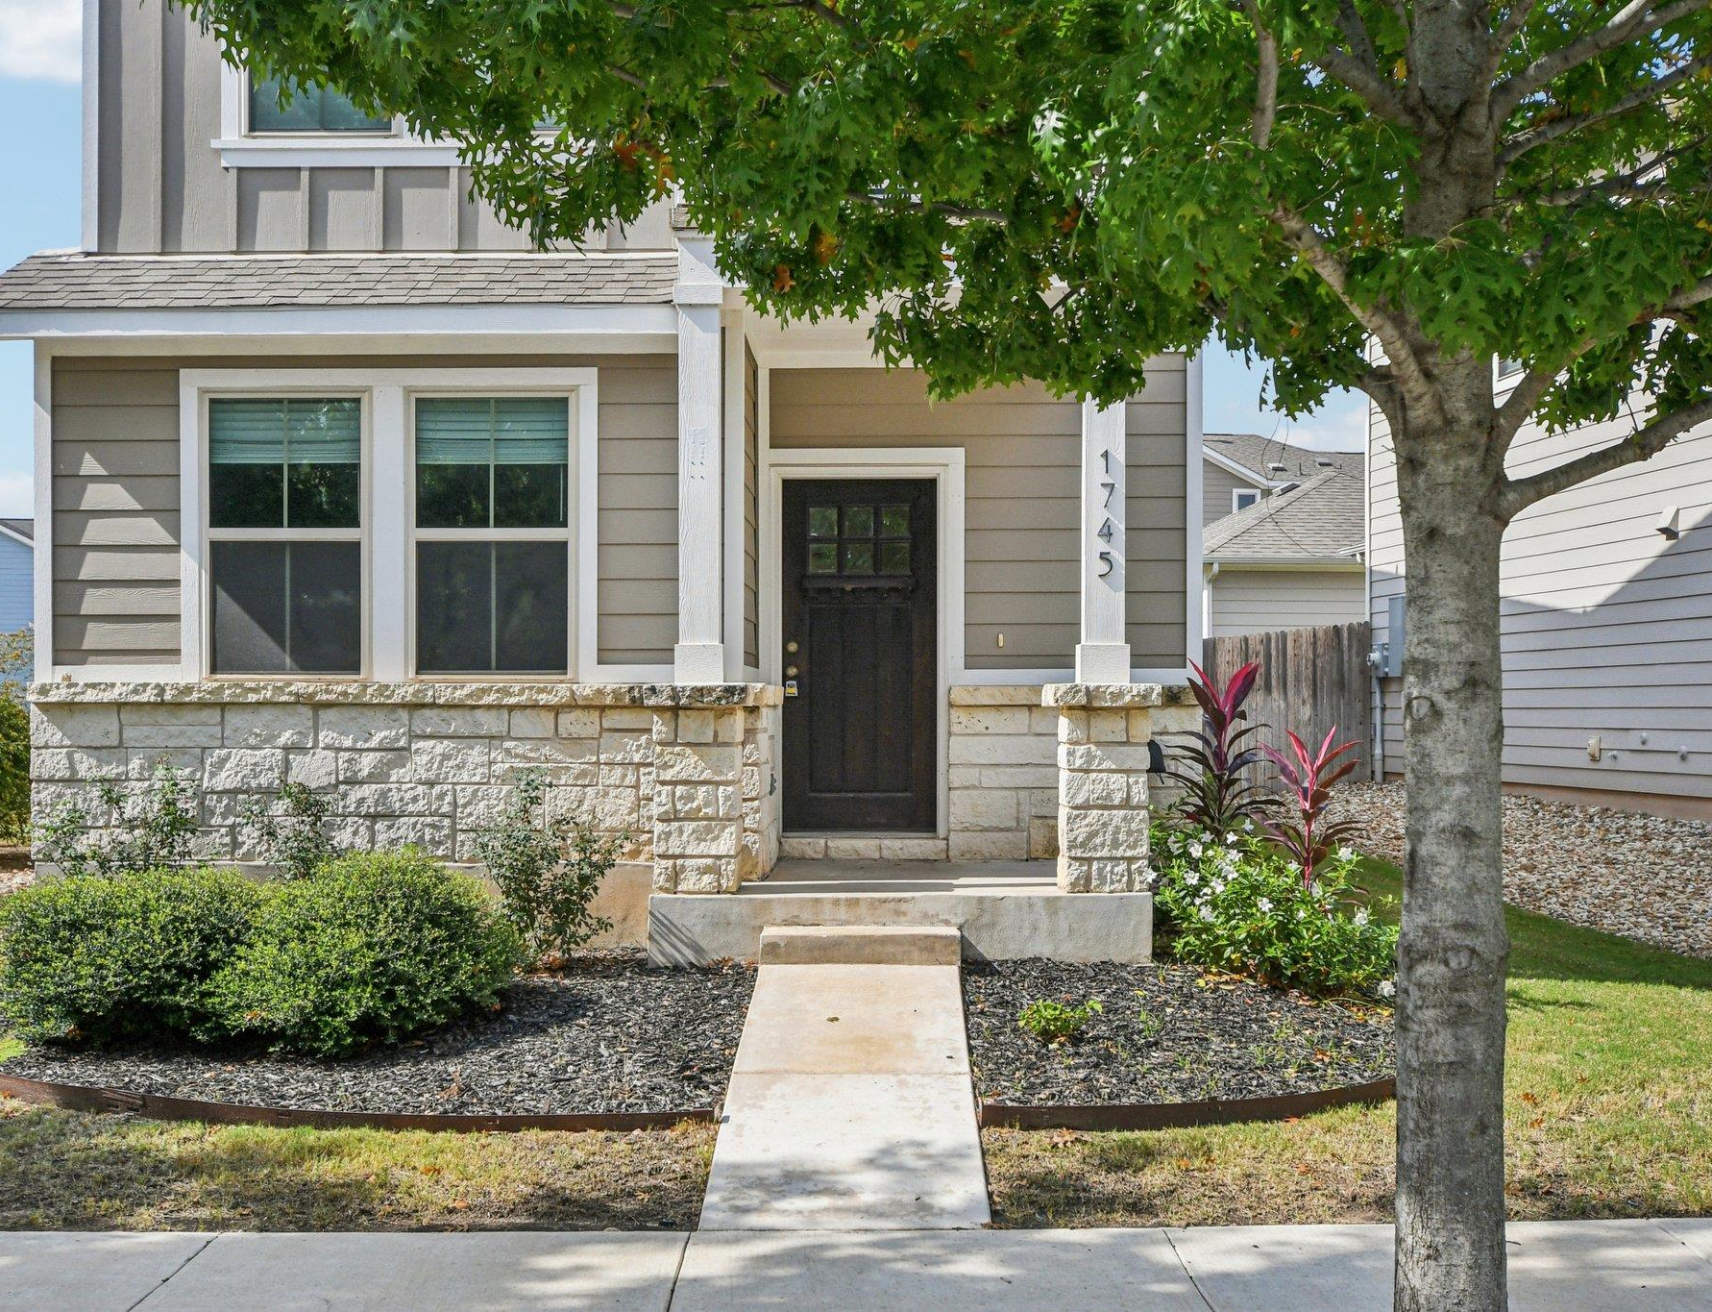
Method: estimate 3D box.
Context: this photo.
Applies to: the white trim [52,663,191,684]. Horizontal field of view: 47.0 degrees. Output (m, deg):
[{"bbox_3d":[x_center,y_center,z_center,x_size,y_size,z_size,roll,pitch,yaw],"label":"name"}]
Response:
[{"bbox_3d":[-3.787,0.091,10.120,0.700,0.097,0.030,0,-1,1],"label":"white trim"}]

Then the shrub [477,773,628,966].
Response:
[{"bbox_3d":[-1.460,1.010,9.444,0.707,0.889,0.657,0,-1,0],"label":"shrub"}]

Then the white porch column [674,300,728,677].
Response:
[{"bbox_3d":[-0.743,-0.778,9.363,0.212,1.818,0.212,0,-1,0],"label":"white porch column"}]

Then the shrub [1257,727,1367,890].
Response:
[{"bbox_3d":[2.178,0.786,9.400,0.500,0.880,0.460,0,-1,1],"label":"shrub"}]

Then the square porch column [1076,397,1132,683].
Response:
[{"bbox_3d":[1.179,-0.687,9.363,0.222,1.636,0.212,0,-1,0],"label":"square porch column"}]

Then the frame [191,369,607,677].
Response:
[{"bbox_3d":[-2.381,-0.664,10.060,2.136,1.603,0.101,0,-1,0],"label":"frame"}]

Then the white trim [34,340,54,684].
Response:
[{"bbox_3d":[-4.141,-0.727,10.050,0.098,1.707,0.061,0,-1,0],"label":"white trim"}]

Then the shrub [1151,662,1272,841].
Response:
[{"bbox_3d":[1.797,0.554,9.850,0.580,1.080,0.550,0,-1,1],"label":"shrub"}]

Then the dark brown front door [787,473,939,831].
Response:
[{"bbox_3d":[0.022,0.000,11.383,0.899,2.040,0.061,0,-1,0],"label":"dark brown front door"}]

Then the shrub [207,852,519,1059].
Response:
[{"bbox_3d":[-2.134,1.285,8.520,1.330,0.820,1.200,0,-1,1],"label":"shrub"}]

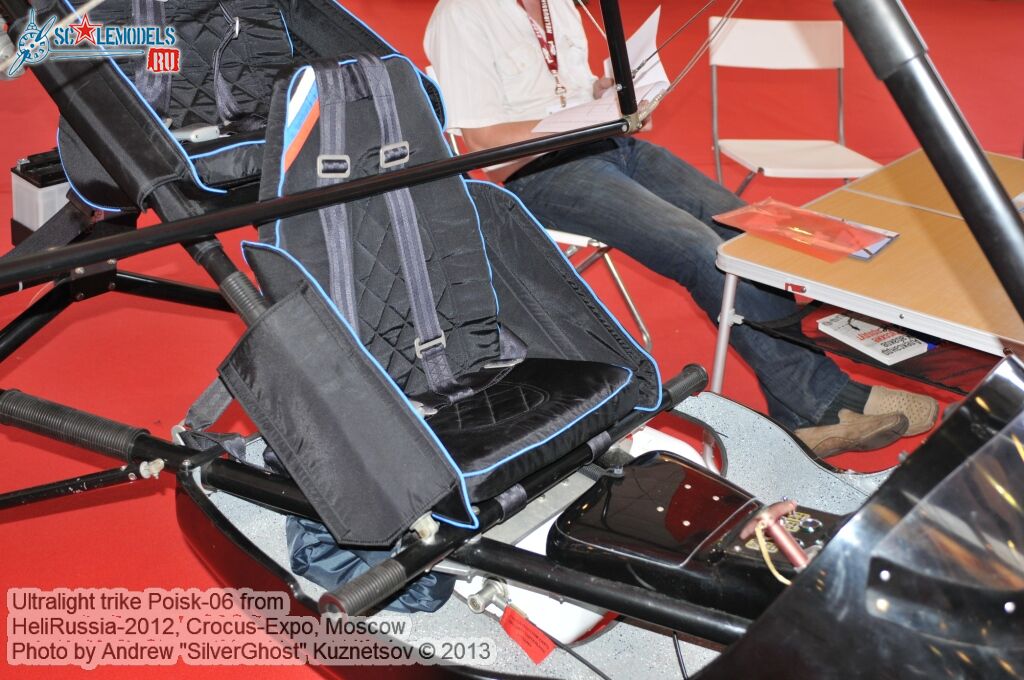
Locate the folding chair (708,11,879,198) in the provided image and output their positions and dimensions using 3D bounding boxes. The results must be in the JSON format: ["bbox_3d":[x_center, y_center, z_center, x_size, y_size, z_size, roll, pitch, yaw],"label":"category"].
[{"bbox_3d":[0.792,-0.484,3.414,0.415,0.775,0.465,-2,25,-11],"label":"folding chair"}]

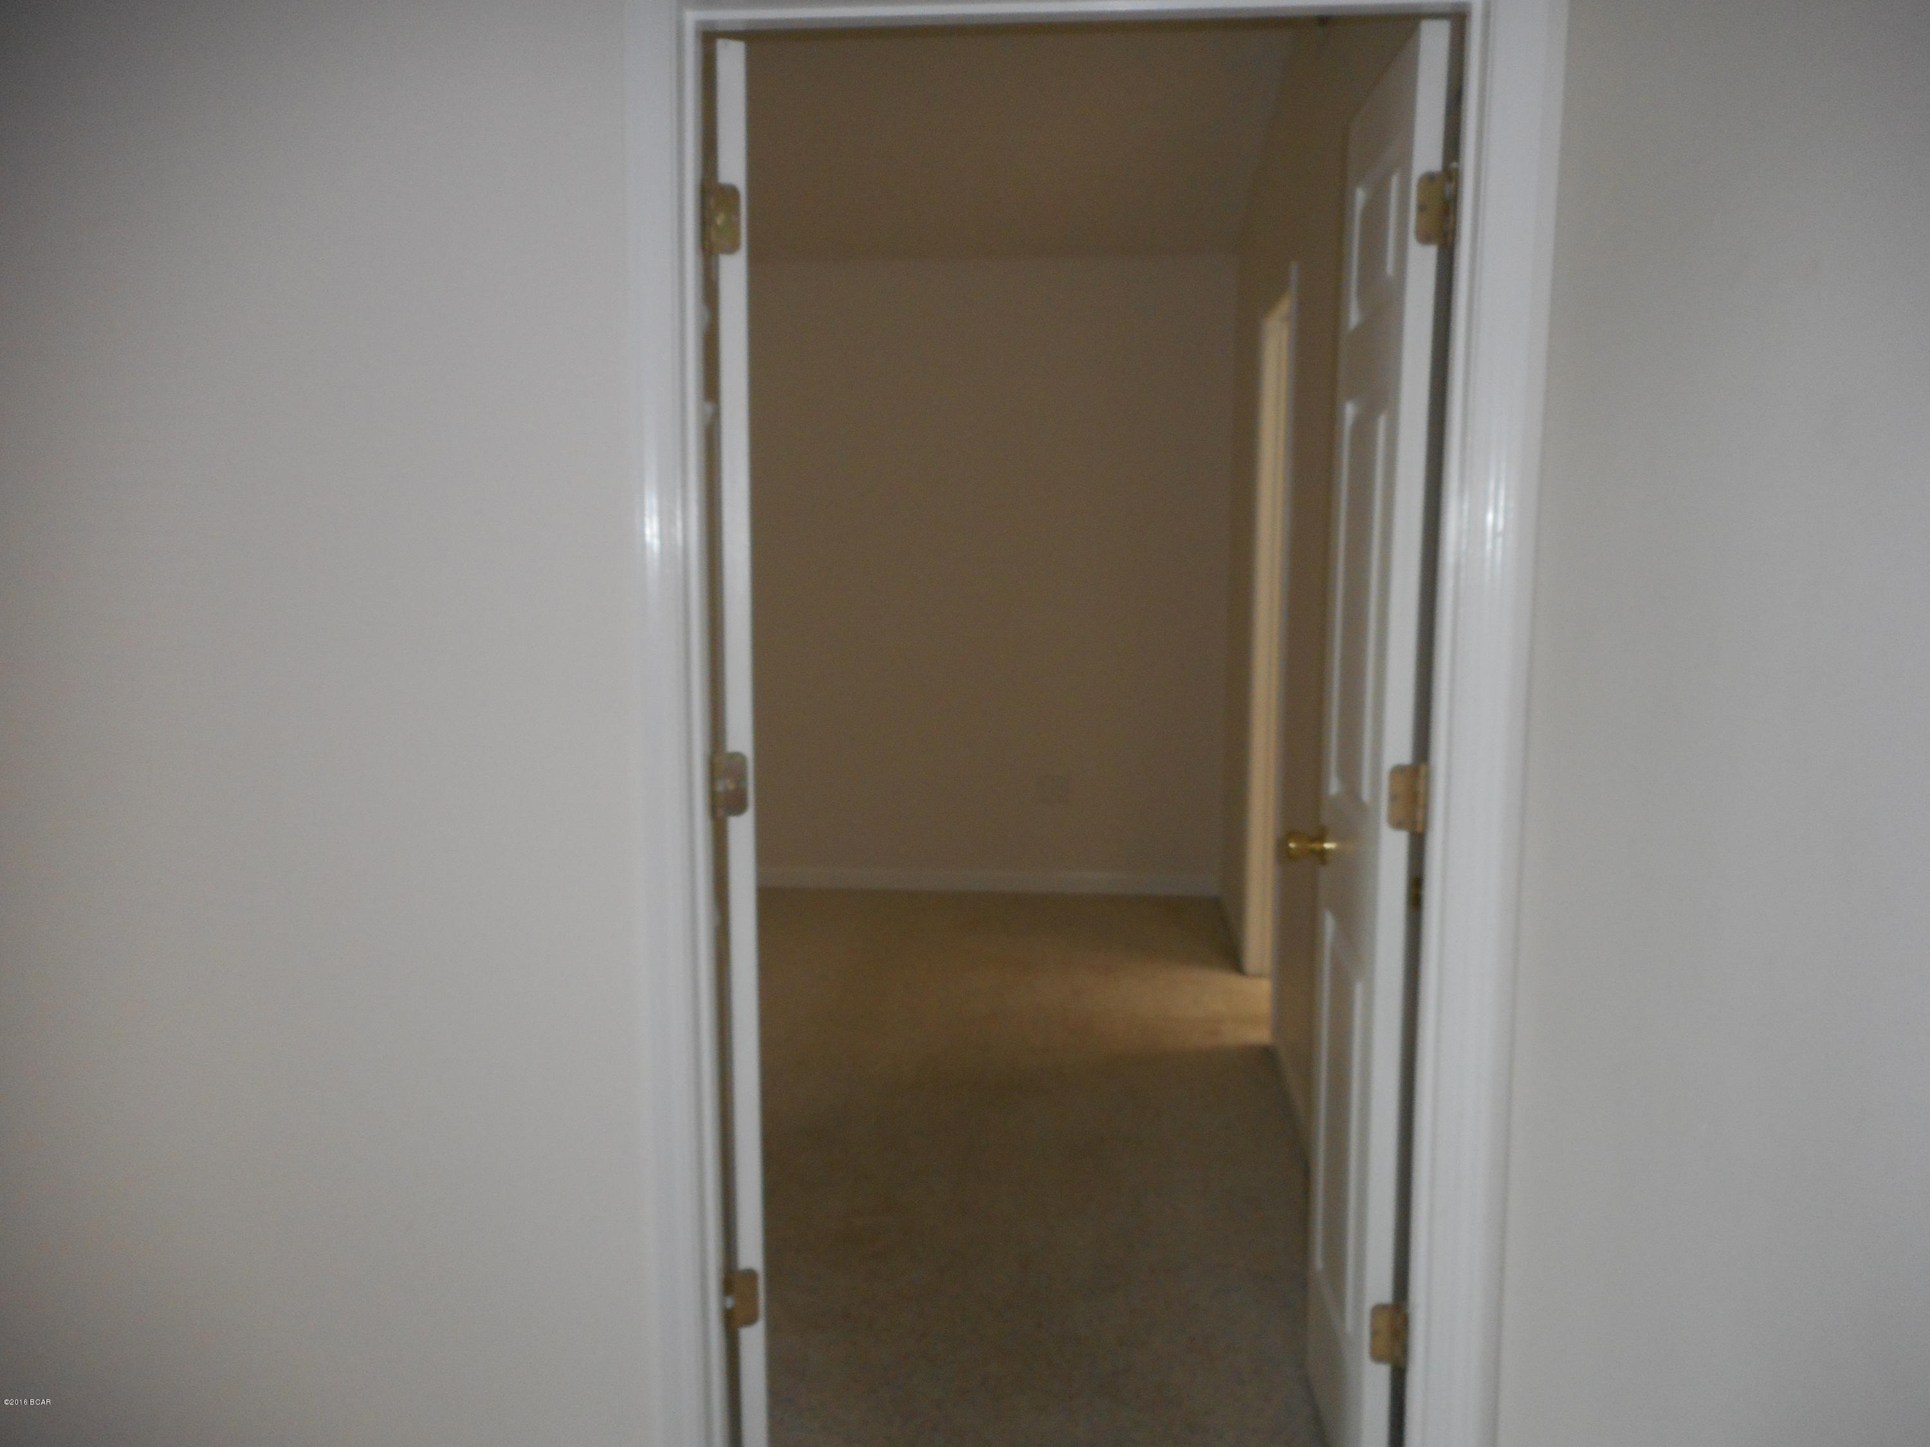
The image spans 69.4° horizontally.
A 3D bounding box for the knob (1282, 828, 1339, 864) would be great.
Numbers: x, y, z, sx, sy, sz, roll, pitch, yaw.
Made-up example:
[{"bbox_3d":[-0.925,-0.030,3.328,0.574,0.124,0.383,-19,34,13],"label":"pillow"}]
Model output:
[{"bbox_3d":[0.538,0.193,2.190,0.068,0.060,0.060,1,7,4],"label":"knob"}]

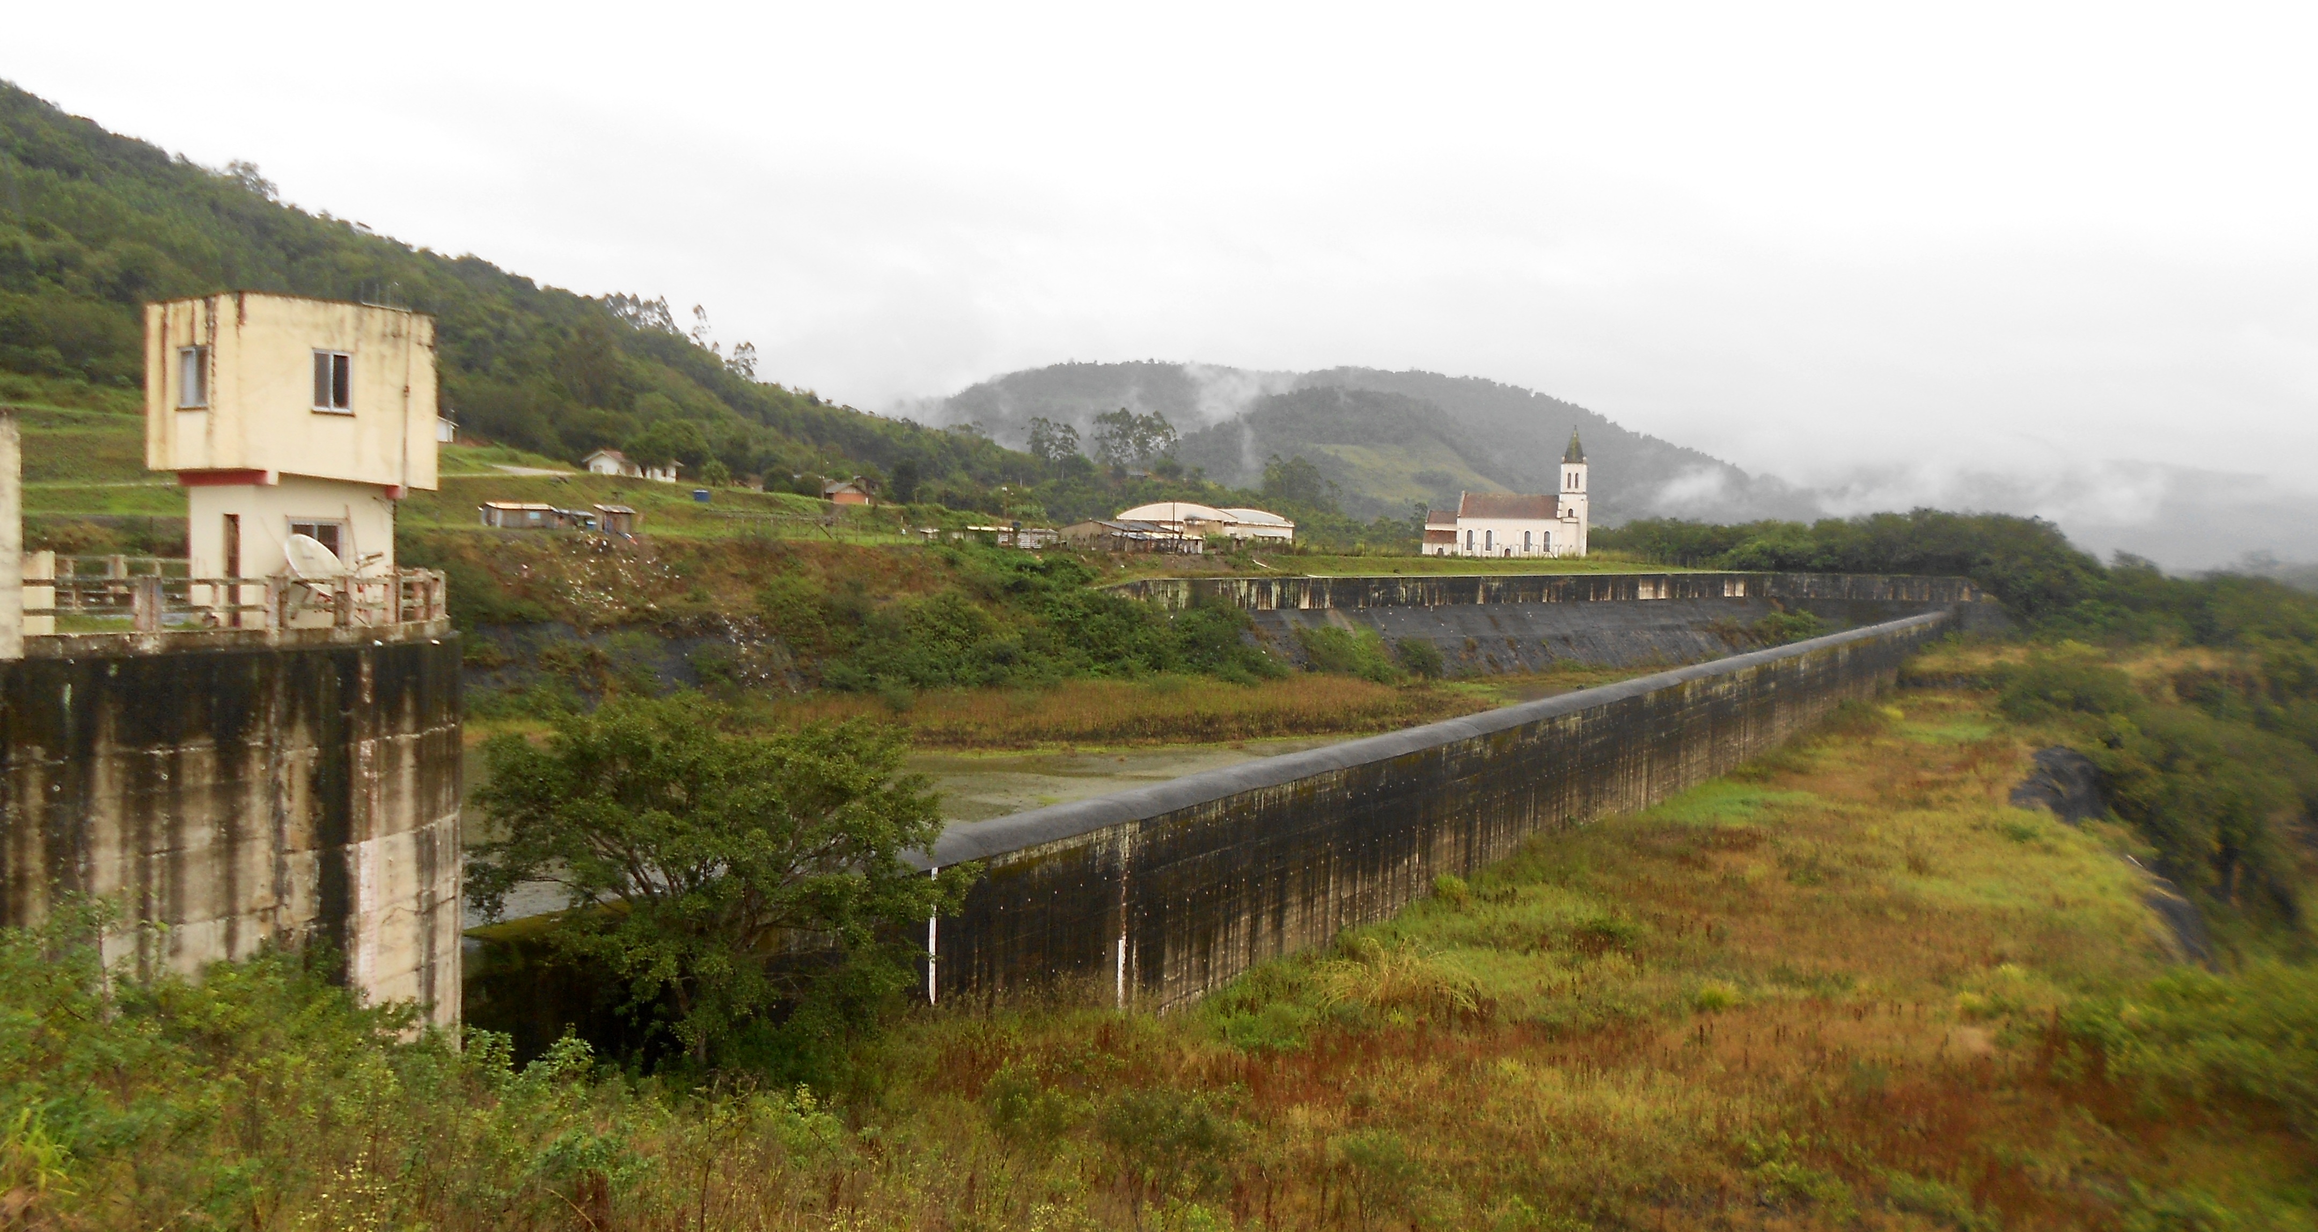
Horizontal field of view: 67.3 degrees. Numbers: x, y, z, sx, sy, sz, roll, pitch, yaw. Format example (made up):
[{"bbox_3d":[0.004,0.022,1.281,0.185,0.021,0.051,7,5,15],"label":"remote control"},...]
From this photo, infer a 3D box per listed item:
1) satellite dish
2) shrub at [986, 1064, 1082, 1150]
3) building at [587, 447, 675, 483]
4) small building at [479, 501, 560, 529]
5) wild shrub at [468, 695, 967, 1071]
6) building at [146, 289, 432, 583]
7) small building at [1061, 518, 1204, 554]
[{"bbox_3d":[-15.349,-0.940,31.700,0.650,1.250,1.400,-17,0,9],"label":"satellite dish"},{"bbox_3d":[-1.866,7.342,26.000,1.400,1.270,1.300,0,2,0],"label":"shrub"},{"bbox_3d":[-77.317,-22.147,255.000,8.000,4.500,12.000,1,3,27],"label":"building"},{"bbox_3d":[-67.927,-10.680,185.000,7.600,2.900,4.200,-1,3,-30],"label":"small building"},{"bbox_3d":[-8.520,5.070,33.500,9.000,7.100,7.800,-1,2,-14],"label":"wild shrub"},{"bbox_3d":[-16.900,-2.800,34.000,3.950,6.300,3.950,2,3,41],"label":"building"},{"bbox_3d":[-4.135,-12.128,265.000,10.500,5.100,19.000,2,3,38],"label":"small building"}]

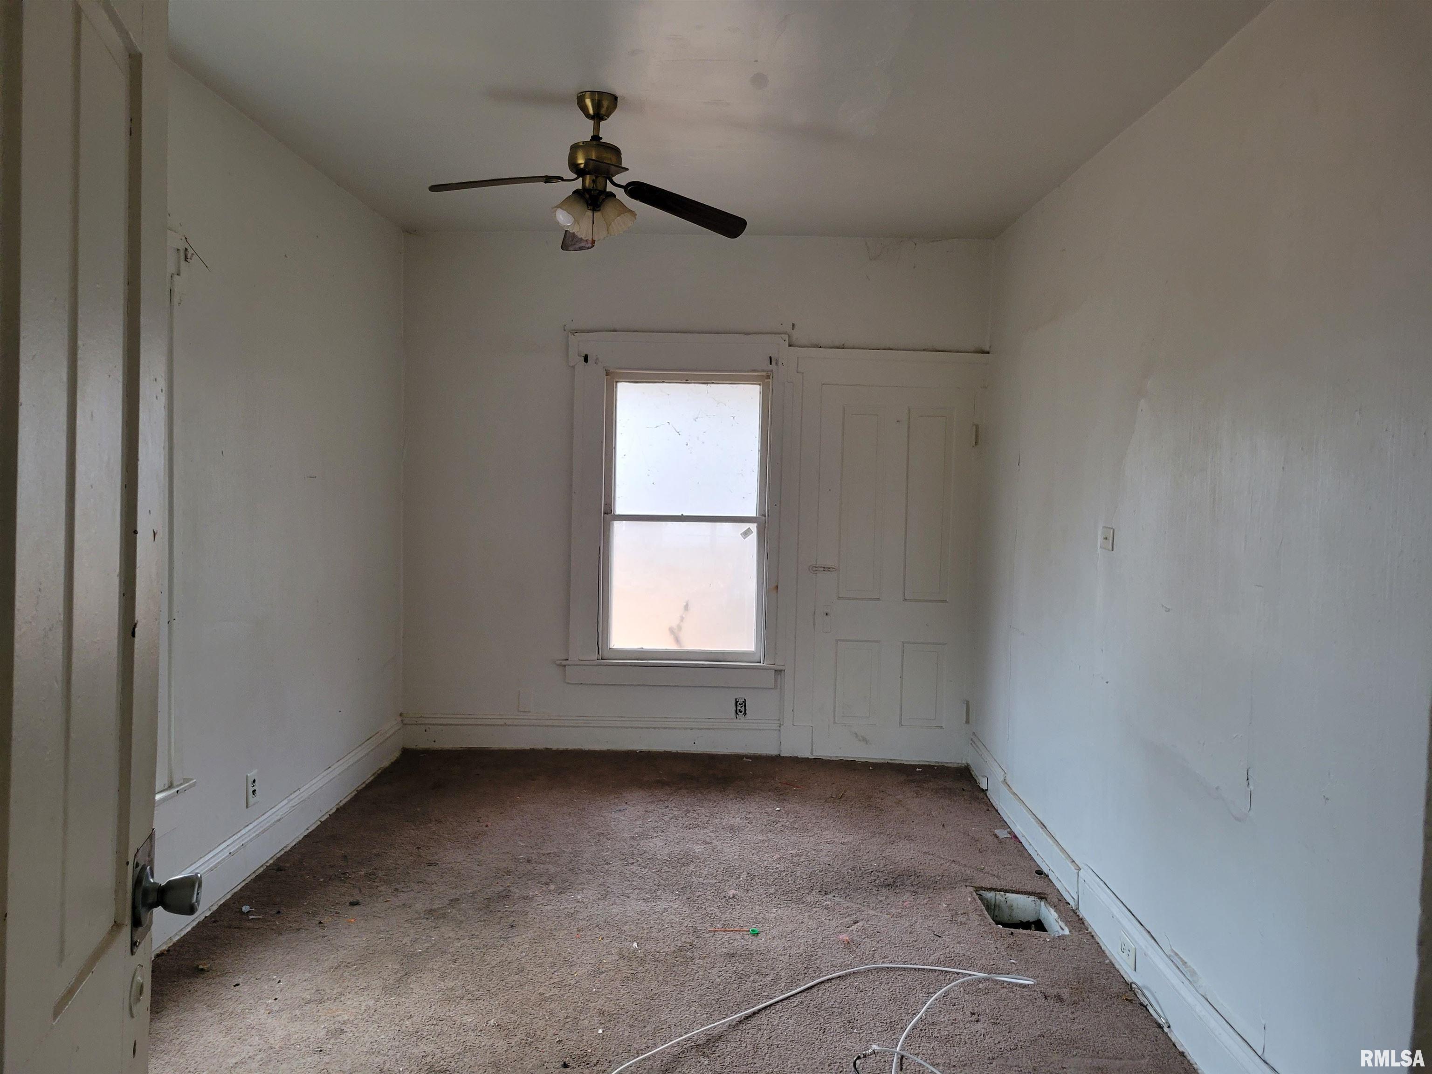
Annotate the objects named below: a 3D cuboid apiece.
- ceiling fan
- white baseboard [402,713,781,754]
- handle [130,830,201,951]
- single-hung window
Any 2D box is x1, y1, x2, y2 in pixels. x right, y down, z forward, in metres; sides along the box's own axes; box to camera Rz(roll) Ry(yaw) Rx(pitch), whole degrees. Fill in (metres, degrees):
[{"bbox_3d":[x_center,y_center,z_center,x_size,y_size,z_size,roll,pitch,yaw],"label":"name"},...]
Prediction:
[{"bbox_3d":[-0.391,-1.186,3.464,1.030,0.485,1.030,0,3,-13],"label":"ceiling fan"},{"bbox_3d":[-0.656,1.041,5.669,1.989,0.194,0.025,1,3,1],"label":"white baseboard"},{"bbox_3d":[-0.668,0.433,1.321,0.064,0.112,0.088,0,3,-15],"label":"handle"},{"bbox_3d":[-0.162,-0.094,5.641,0.859,1.503,0.100,1,3,1],"label":"single-hung window"}]

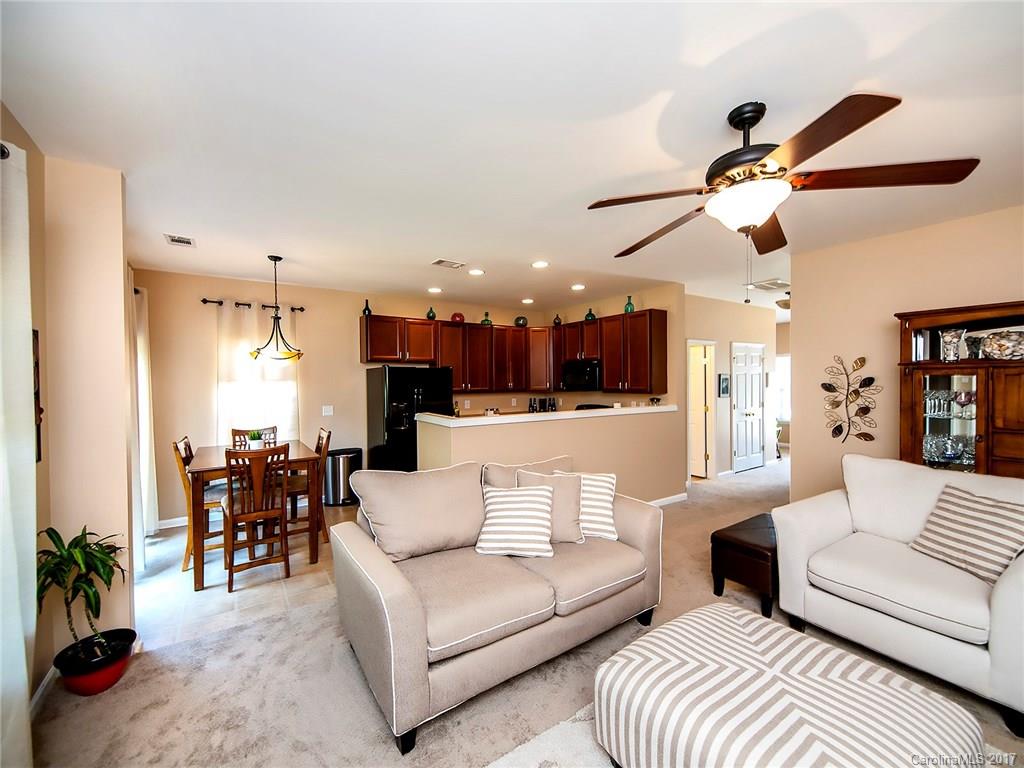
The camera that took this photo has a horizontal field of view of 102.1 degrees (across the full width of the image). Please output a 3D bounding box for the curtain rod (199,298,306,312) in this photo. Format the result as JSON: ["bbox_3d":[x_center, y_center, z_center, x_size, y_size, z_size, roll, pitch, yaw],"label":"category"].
[{"bbox_3d":[-2.939,-0.901,4.766,1.030,0.060,0.090,-1,1,-34],"label":"curtain rod"}]

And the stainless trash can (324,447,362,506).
[{"bbox_3d":[-2.137,1.165,5.247,0.430,0.690,0.300,-1,1,-34],"label":"stainless trash can"}]

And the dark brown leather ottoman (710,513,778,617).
[{"bbox_3d":[1.877,1.272,3.022,0.840,0.435,0.400,-1,1,-34],"label":"dark brown leather ottoman"}]

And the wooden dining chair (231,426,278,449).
[{"bbox_3d":[-2.558,0.995,4.171,0.450,1.065,0.560,-1,1,-34],"label":"wooden dining chair"}]

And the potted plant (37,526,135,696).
[{"bbox_3d":[-2.168,1.136,2.120,0.420,0.830,0.420,-1,1,-34],"label":"potted plant"}]

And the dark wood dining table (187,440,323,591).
[{"bbox_3d":[-2.342,1.080,3.793,0.890,0.900,1.240,-1,1,-34],"label":"dark wood dining table"}]

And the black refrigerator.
[{"bbox_3d":[-1.342,0.632,5.458,0.900,1.740,0.760,-1,1,-34],"label":"black refrigerator"}]

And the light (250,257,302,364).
[{"bbox_3d":[-2.242,-0.705,3.940,0.440,1.000,0.440,-1,1,-34],"label":"light"}]

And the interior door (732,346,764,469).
[{"bbox_3d":[3.967,0.414,6.900,0.980,2.060,0.060,-1,1,-34],"label":"interior door"}]

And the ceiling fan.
[{"bbox_3d":[1.029,-0.941,1.863,1.450,0.520,1.430,-1,1,-34],"label":"ceiling fan"}]

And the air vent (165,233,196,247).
[{"bbox_3d":[-2.782,-1.191,3.485,0.210,0.025,0.290,-1,1,-34],"label":"air vent"}]

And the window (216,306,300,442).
[{"bbox_3d":[-2.895,0.256,4.795,0.820,2.330,0.100,-1,1,-34],"label":"window"}]

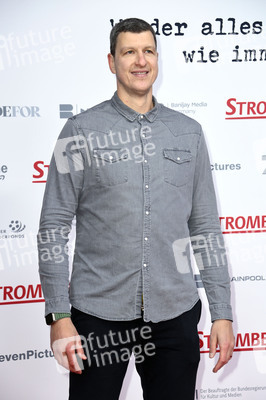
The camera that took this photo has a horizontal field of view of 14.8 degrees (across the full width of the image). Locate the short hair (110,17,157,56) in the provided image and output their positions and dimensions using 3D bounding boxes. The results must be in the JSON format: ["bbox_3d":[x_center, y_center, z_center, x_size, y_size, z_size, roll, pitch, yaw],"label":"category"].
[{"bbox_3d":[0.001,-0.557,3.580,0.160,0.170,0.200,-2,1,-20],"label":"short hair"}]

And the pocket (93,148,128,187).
[{"bbox_3d":[-0.074,-0.109,3.420,0.117,0.125,0.020,-1,-6,-4],"label":"pocket"}]

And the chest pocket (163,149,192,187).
[{"bbox_3d":[0.153,-0.112,3.520,0.115,0.130,0.022,-2,-2,-26],"label":"chest pocket"}]

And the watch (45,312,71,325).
[{"bbox_3d":[-0.257,0.407,3.490,0.074,0.042,0.074,5,-22,-38],"label":"watch"}]

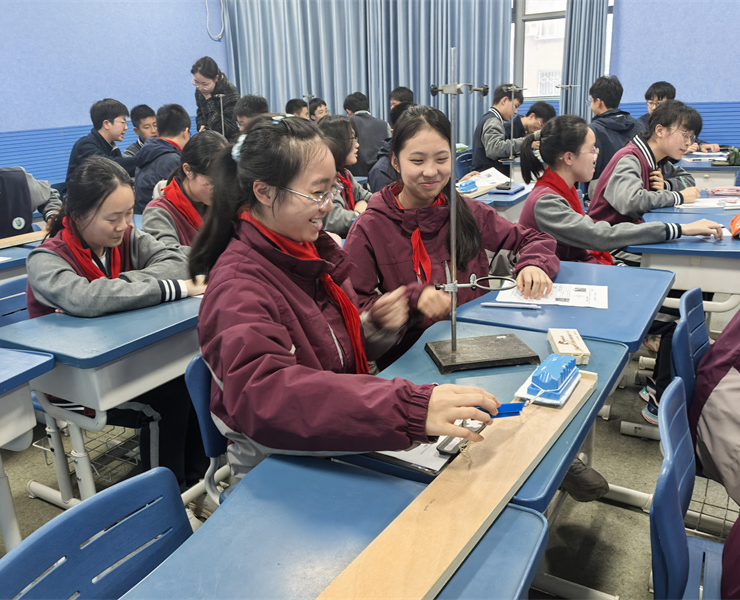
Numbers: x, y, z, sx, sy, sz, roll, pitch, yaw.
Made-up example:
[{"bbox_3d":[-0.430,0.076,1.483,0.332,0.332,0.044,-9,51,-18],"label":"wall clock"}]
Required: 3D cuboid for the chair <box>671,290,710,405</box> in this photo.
[{"bbox_3d":[1.055,0.339,1.690,0.440,0.748,0.400,9,21,31],"label":"chair"}]

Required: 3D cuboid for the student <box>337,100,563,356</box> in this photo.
[{"bbox_3d":[0.223,0.118,1.685,0.540,1.235,0.560,-16,22,-35],"label":"student"}]

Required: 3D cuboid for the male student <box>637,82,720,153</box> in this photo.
[{"bbox_3d":[1.892,-0.806,4.210,0.650,1.235,0.500,13,24,40],"label":"male student"}]

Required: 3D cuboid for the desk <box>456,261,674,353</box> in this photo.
[{"bbox_3d":[0.546,0.337,1.744,0.417,0.757,0.615,9,21,31],"label":"desk"}]

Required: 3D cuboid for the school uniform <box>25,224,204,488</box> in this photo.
[{"bbox_3d":[-0.799,0.192,2.011,0.600,0.892,0.520,11,23,36],"label":"school uniform"}]

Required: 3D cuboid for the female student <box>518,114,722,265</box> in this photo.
[{"bbox_3d":[0.896,-0.091,2.383,0.700,1.170,0.460,7,20,25],"label":"female student"}]

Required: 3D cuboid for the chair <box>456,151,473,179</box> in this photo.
[{"bbox_3d":[0.875,-0.737,4.953,0.450,0.790,0.400,7,20,25],"label":"chair"}]

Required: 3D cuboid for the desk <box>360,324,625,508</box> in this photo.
[{"bbox_3d":[0.231,0.525,1.271,0.450,0.750,0.645,7,20,25],"label":"desk"}]

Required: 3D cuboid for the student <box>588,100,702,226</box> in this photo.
[{"bbox_3d":[1.196,-0.256,2.753,0.600,1.172,0.500,9,21,31],"label":"student"}]

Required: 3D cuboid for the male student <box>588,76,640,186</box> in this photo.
[{"bbox_3d":[1.390,-0.694,3.856,0.480,1.280,0.550,-15,22,-34],"label":"male student"}]

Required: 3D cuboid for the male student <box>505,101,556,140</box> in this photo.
[{"bbox_3d":[1.024,-0.828,4.523,0.650,1.150,0.480,9,21,31],"label":"male student"}]

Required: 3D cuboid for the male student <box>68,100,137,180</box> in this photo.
[{"bbox_3d":[-1.401,-0.547,3.750,0.680,1.270,0.500,1,18,8],"label":"male student"}]

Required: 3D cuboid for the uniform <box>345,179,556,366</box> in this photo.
[{"bbox_3d":[0.191,-0.050,1.725,0.540,0.560,0.380,-7,19,-14],"label":"uniform"}]

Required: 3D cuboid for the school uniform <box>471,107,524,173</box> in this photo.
[{"bbox_3d":[0.993,-1.109,4.737,0.400,0.600,0.440,7,20,25],"label":"school uniform"}]

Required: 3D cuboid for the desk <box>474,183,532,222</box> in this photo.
[{"bbox_3d":[0.668,-0.247,3.556,0.450,0.750,0.645,7,20,25],"label":"desk"}]

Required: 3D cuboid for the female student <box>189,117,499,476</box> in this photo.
[{"bbox_3d":[-0.053,0.278,1.259,0.650,1.250,0.500,7,20,25],"label":"female student"}]

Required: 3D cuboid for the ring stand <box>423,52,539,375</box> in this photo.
[{"bbox_3d":[0.216,-0.162,1.182,0.210,0.600,0.140,-7,19,-13],"label":"ring stand"}]

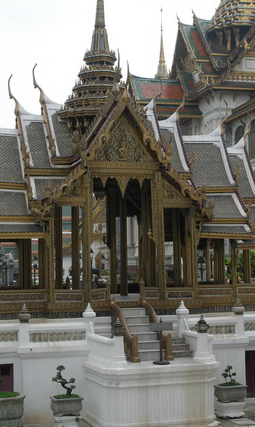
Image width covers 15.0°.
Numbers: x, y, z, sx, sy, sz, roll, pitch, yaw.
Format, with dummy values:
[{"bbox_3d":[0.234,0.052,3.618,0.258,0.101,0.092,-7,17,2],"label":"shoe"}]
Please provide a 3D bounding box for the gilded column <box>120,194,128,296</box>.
[{"bbox_3d":[-0.107,0.901,28.080,0.210,3.000,0.210,0,-3,-16],"label":"gilded column"}]

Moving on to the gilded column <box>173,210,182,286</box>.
[{"bbox_3d":[1.400,1.106,27.000,0.200,2.491,0.200,0,-2,-18],"label":"gilded column"}]

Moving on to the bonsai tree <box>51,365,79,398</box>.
[{"bbox_3d":[-1.367,3.705,21.394,0.610,0.740,0.550,0,-3,-16],"label":"bonsai tree"}]

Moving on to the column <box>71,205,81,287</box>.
[{"bbox_3d":[-1.336,0.782,25.406,0.230,3.000,0.230,0,-3,-16],"label":"column"}]

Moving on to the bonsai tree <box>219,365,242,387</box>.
[{"bbox_3d":[2.499,3.975,23.665,0.420,0.500,0.370,0,-2,-18],"label":"bonsai tree"}]

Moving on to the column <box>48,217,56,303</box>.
[{"bbox_3d":[-1.943,1.181,24.900,0.200,2.208,0.200,0,-2,-18],"label":"column"}]

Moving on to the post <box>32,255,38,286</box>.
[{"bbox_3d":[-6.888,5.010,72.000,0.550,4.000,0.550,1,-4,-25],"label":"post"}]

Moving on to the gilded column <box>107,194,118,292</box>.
[{"bbox_3d":[-0.453,0.924,29.314,0.250,3.100,0.250,0,-3,-16],"label":"gilded column"}]

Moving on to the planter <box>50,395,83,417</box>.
[{"bbox_3d":[-1.395,4.387,22.225,0.660,0.420,0.500,0,-2,-18],"label":"planter"}]

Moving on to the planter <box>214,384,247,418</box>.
[{"bbox_3d":[2.508,4.575,23.640,0.660,0.720,0.500,0,-2,-18],"label":"planter"}]

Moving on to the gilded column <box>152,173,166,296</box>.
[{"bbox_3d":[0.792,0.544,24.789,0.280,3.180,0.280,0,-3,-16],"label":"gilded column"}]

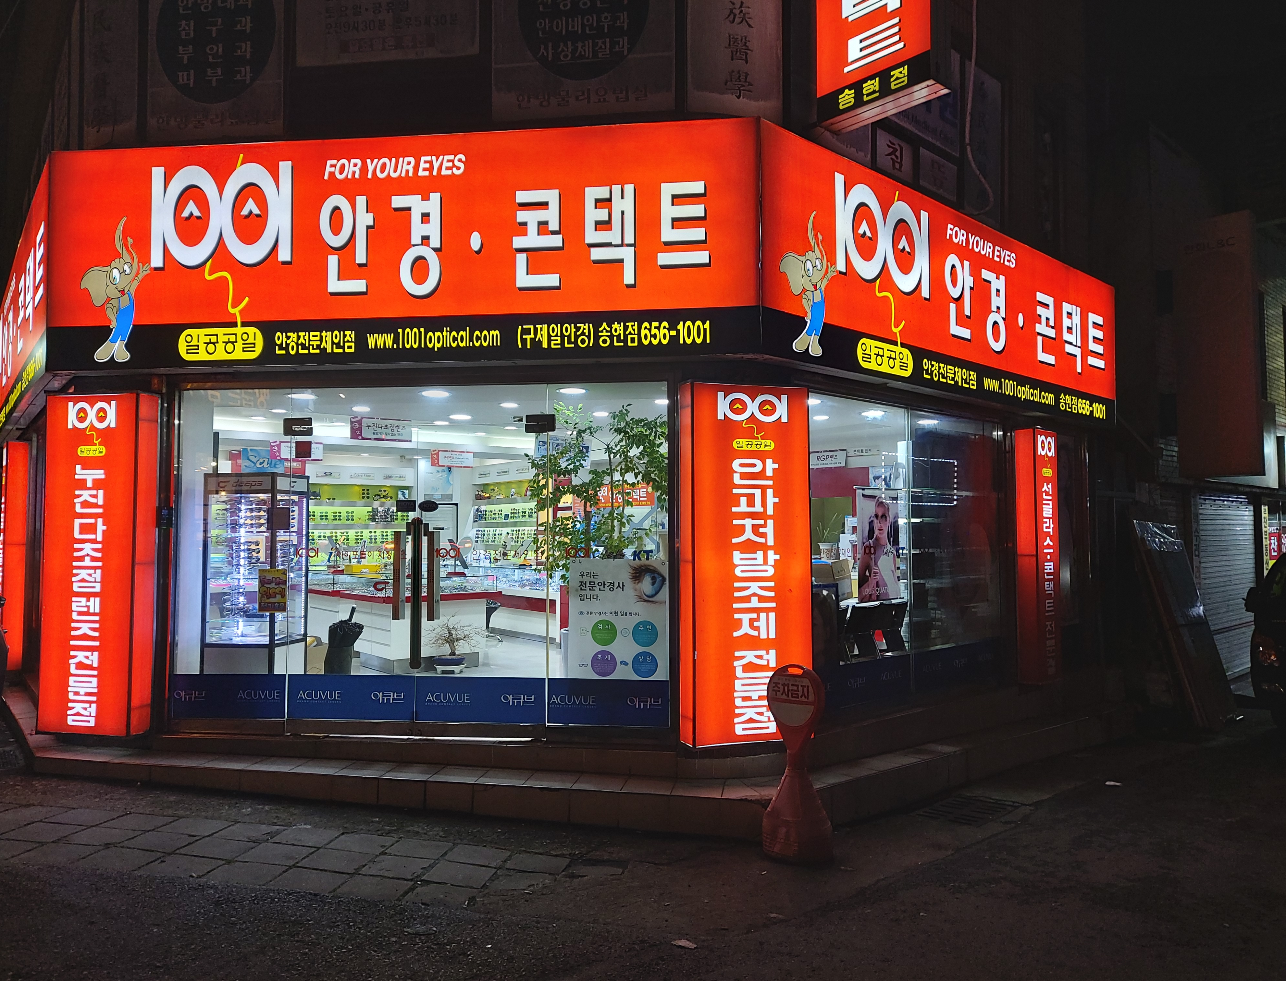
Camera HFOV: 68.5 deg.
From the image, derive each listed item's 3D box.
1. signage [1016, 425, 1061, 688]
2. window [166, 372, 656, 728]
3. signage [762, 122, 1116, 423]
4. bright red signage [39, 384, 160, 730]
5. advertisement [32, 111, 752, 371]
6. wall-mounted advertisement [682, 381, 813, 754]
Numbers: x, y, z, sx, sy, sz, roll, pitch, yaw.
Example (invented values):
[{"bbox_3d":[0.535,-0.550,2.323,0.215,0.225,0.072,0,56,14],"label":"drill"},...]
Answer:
[{"bbox_3d":[3.586,0.593,8.574,0.431,2.274,0.181,2,-4,-40],"label":"signage"},{"bbox_3d":[-1.492,0.414,6.246,3.341,2.209,0.057,0,-3,6],"label":"window"},{"bbox_3d":[2.726,-1.492,7.878,5.636,1.486,0.181,2,-4,-43],"label":"signage"},{"bbox_3d":[-3.692,0.484,6.409,0.740,2.280,0.203,-1,-3,15],"label":"bright red signage"},{"bbox_3d":[-1.642,-1.571,6.251,4.788,1.503,0.181,0,-3,6],"label":"advertisement"},{"bbox_3d":[0.664,0.459,6.073,0.826,2.272,0.217,1,-3,-19],"label":"wall-mounted advertisement"}]

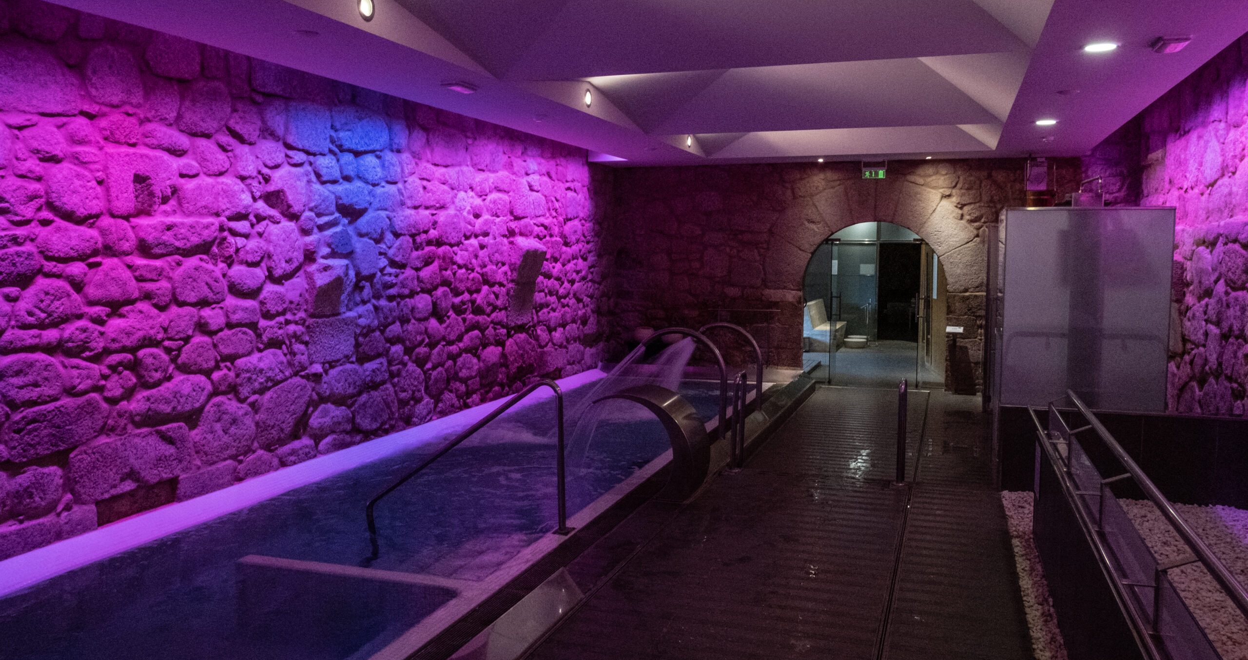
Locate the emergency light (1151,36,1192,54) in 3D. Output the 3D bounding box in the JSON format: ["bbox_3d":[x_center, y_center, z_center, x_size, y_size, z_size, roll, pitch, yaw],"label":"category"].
[{"bbox_3d":[3.105,-1.620,5.306,0.154,0.040,0.341,2,5,20],"label":"emergency light"}]

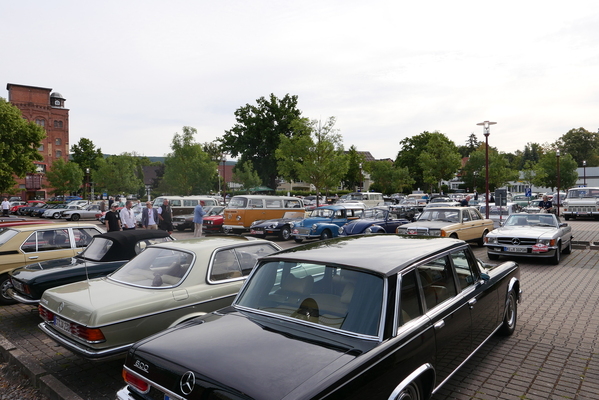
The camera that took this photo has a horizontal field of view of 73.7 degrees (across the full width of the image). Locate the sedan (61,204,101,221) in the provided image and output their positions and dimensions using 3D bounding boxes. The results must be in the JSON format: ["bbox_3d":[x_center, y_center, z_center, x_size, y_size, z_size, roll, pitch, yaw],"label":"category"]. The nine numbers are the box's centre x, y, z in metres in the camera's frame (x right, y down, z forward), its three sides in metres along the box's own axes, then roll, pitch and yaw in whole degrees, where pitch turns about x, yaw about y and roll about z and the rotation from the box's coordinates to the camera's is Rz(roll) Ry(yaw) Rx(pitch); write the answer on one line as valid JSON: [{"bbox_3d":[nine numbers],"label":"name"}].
[{"bbox_3d":[-17.600,1.270,34.200,4.750,1.280,1.790,-2,1,-38],"label":"sedan"}]

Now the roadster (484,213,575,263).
[{"bbox_3d":[7.093,1.065,12.185,1.790,1.290,4.390,0,0,37],"label":"roadster"}]

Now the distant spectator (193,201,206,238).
[{"bbox_3d":[-4.322,0.898,17.200,0.420,1.750,0.520,0,0,-22],"label":"distant spectator"}]

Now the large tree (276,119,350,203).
[{"bbox_3d":[1.156,-2.773,33.000,5.950,8.410,5.950,-1,1,2],"label":"large tree"}]

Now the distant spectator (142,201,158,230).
[{"bbox_3d":[-5.873,0.966,15.800,0.570,1.790,0.360,-1,1,-21],"label":"distant spectator"}]

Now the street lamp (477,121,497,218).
[{"bbox_3d":[8.768,-1.006,18.669,0.920,5.350,0.920,-1,1,0],"label":"street lamp"}]

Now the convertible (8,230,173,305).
[{"bbox_3d":[-2.948,1.297,7.643,1.600,1.280,4.100,0,1,41],"label":"convertible"}]

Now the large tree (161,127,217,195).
[{"bbox_3d":[-10.558,-2.711,38.000,5.330,8.560,5.330,-1,1,-16],"label":"large tree"}]

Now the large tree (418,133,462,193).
[{"bbox_3d":[15.882,-3.003,45.000,5.300,9.310,5.300,0,0,0],"label":"large tree"}]

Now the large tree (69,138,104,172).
[{"bbox_3d":[-32.746,-3.996,62.000,5.900,11.100,5.900,-1,1,-28],"label":"large tree"}]

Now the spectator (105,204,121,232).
[{"bbox_3d":[-6.506,1.008,13.900,0.550,1.800,0.340,-1,1,-27],"label":"spectator"}]

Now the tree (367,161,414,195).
[{"bbox_3d":[12.756,-1.933,56.000,6.600,7.210,6.600,0,0,0],"label":"tree"}]

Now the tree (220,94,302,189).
[{"bbox_3d":[-5.992,-7.815,63.000,12.930,17.640,12.930,-1,1,-5],"label":"tree"}]

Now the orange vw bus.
[{"bbox_3d":[-1.702,0.800,20.739,1.740,1.940,4.500,0,1,38],"label":"orange vw bus"}]

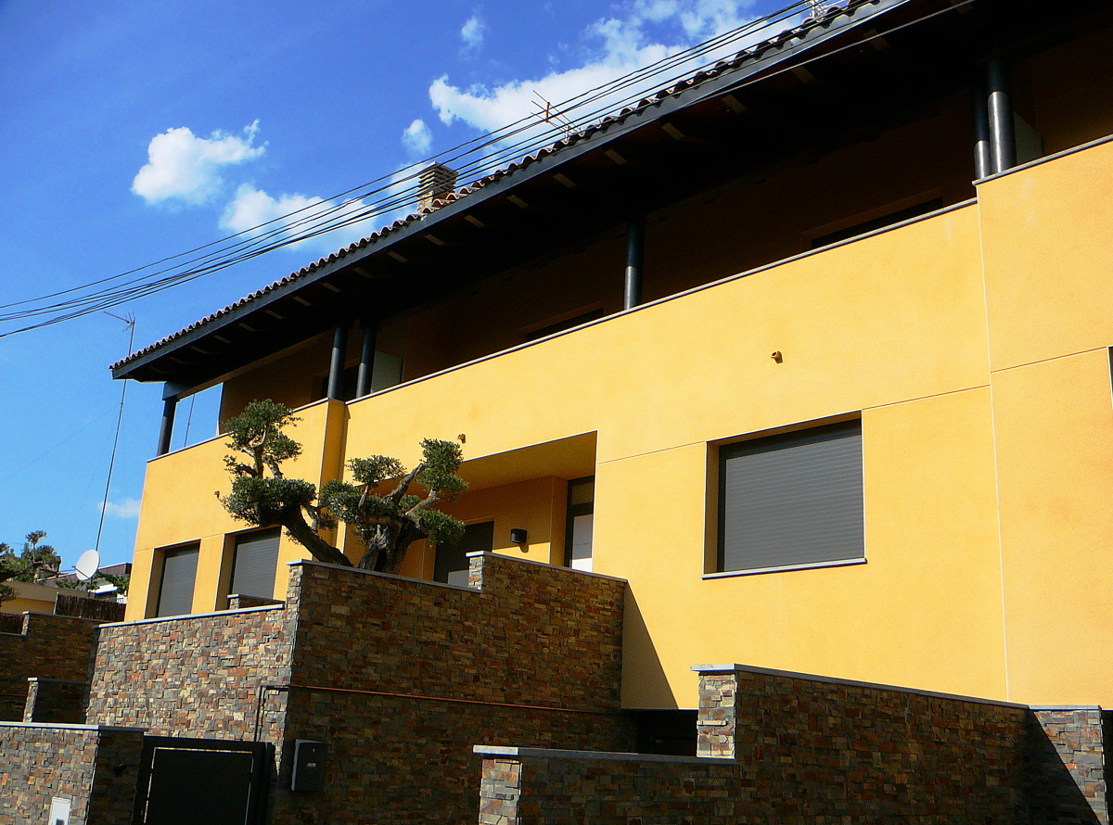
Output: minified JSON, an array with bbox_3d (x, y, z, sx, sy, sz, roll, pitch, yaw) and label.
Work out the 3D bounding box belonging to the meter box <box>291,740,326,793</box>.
[{"bbox_3d":[-1.977,2.811,8.942,0.257,0.381,0.085,18,-22,-40],"label":"meter box"}]

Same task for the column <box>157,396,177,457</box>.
[{"bbox_3d":[-7.381,0.282,21.343,0.200,1.154,0.200,18,-22,-40],"label":"column"}]

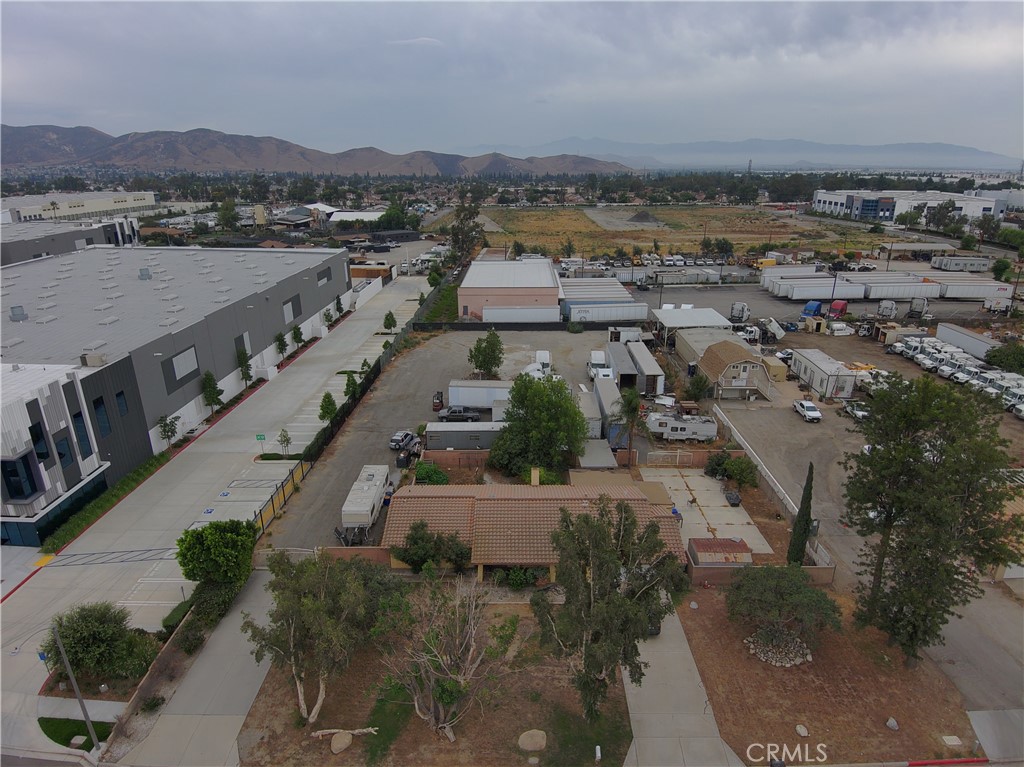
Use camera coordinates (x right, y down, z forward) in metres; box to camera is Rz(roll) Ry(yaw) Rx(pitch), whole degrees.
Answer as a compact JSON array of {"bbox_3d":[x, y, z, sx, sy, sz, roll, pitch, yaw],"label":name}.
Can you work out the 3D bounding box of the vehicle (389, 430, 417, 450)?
[{"bbox_3d":[-12.457,6.133,72.362,1.750,1.690,4.150,6,20,15],"label":"vehicle"}]

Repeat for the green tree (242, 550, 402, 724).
[{"bbox_3d":[-10.600,14.520,35.082,8.400,10.600,7.800,0,19,0],"label":"green tree"}]

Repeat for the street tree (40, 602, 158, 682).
[{"bbox_3d":[-26.100,16.460,39.564,6.900,4.000,5.400,0,19,0],"label":"street tree"}]

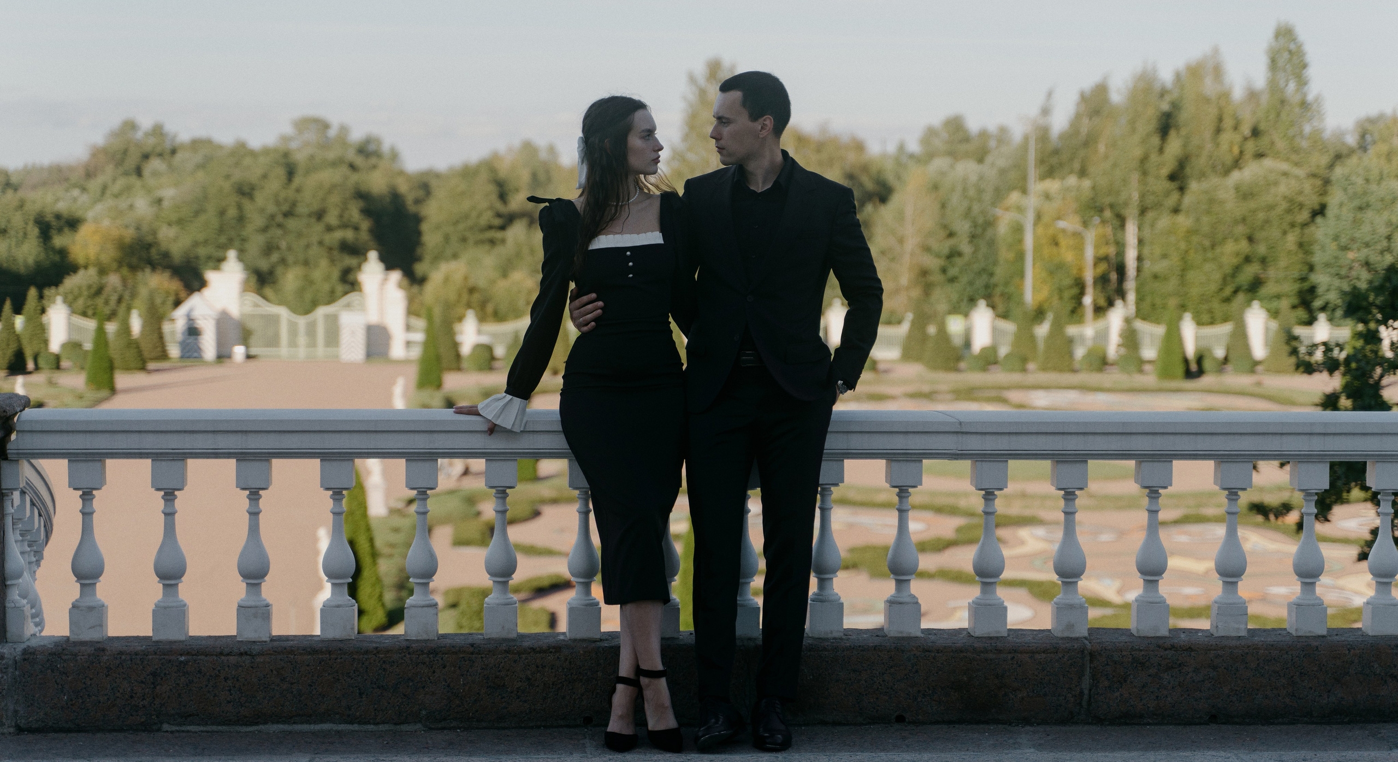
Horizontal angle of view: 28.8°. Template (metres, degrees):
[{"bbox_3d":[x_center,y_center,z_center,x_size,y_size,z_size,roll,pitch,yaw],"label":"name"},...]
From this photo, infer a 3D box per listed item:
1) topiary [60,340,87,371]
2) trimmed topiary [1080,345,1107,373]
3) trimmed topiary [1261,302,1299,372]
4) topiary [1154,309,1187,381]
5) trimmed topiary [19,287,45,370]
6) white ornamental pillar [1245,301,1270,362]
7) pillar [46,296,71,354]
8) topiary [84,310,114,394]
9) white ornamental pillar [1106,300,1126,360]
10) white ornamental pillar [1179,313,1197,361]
[{"bbox_3d":[-28.516,-1.216,123.944,1.143,1.301,1.143,0,3,-5],"label":"topiary"},{"bbox_3d":[17.146,-0.962,118.142,1.163,1.113,1.163,0,4,-3],"label":"trimmed topiary"},{"bbox_3d":[27.573,-2.068,128.815,1.703,3.363,1.703,0,3,-5],"label":"trimmed topiary"},{"bbox_3d":[19.734,-1.569,113.541,1.279,2.971,1.279,0,4,-3],"label":"topiary"},{"bbox_3d":[-29.642,-2.477,120.754,1.214,3.336,1.214,0,4,-3],"label":"trimmed topiary"},{"bbox_3d":[28.372,-2.506,138.019,1.054,3.133,1.054,0,3,-5],"label":"white ornamental pillar"},{"bbox_3d":[-31.024,-2.575,131.607,1.032,3.041,1.032,0,3,-5],"label":"pillar"},{"bbox_3d":[-23.992,-1.232,108.724,1.133,3.256,1.133,0,3,-5],"label":"topiary"},{"bbox_3d":[19.455,-2.355,126.126,1.139,2.837,1.139,0,4,-3],"label":"white ornamental pillar"},{"bbox_3d":[22.700,-2.051,126.293,0.811,2.239,0.811,0,4,-3],"label":"white ornamental pillar"}]

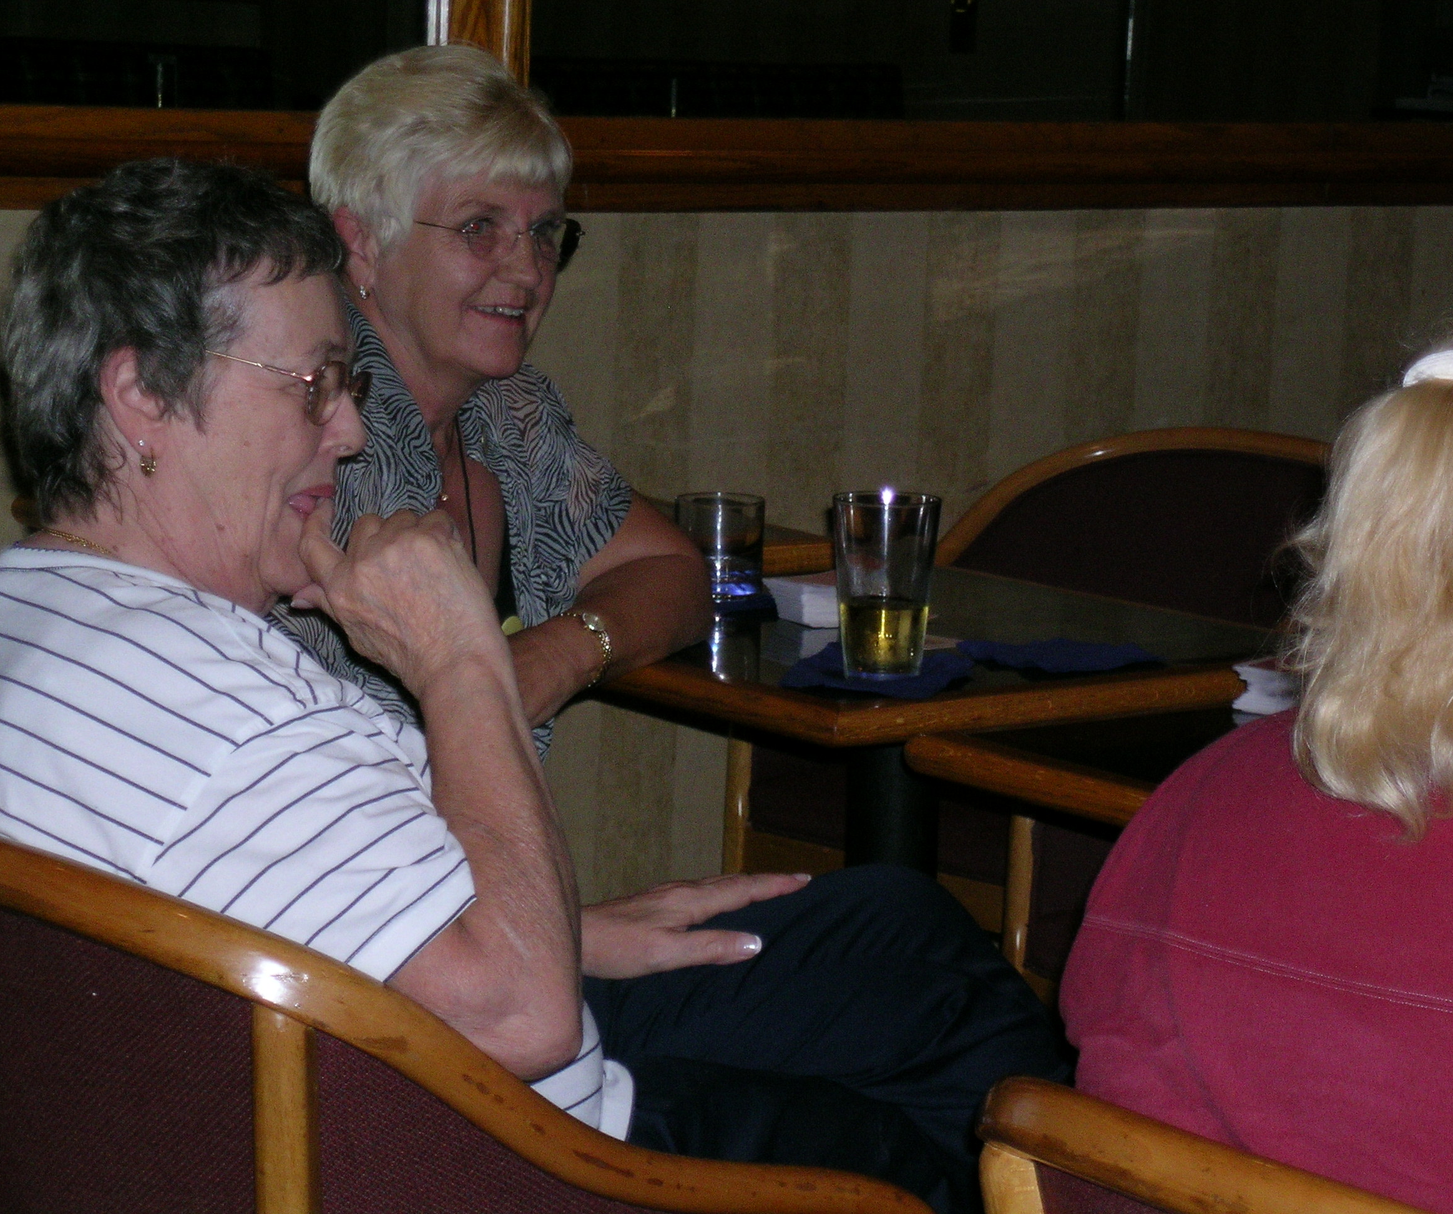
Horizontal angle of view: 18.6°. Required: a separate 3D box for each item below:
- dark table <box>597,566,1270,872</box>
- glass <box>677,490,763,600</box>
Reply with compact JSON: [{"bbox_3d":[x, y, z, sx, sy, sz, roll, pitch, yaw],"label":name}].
[{"bbox_3d":[0.146,0.383,4.029,0.605,0.740,0.605,-5,11,-36],"label":"dark table"},{"bbox_3d":[-0.004,-0.055,4.104,0.082,0.090,0.082,1,9,0],"label":"glass"}]

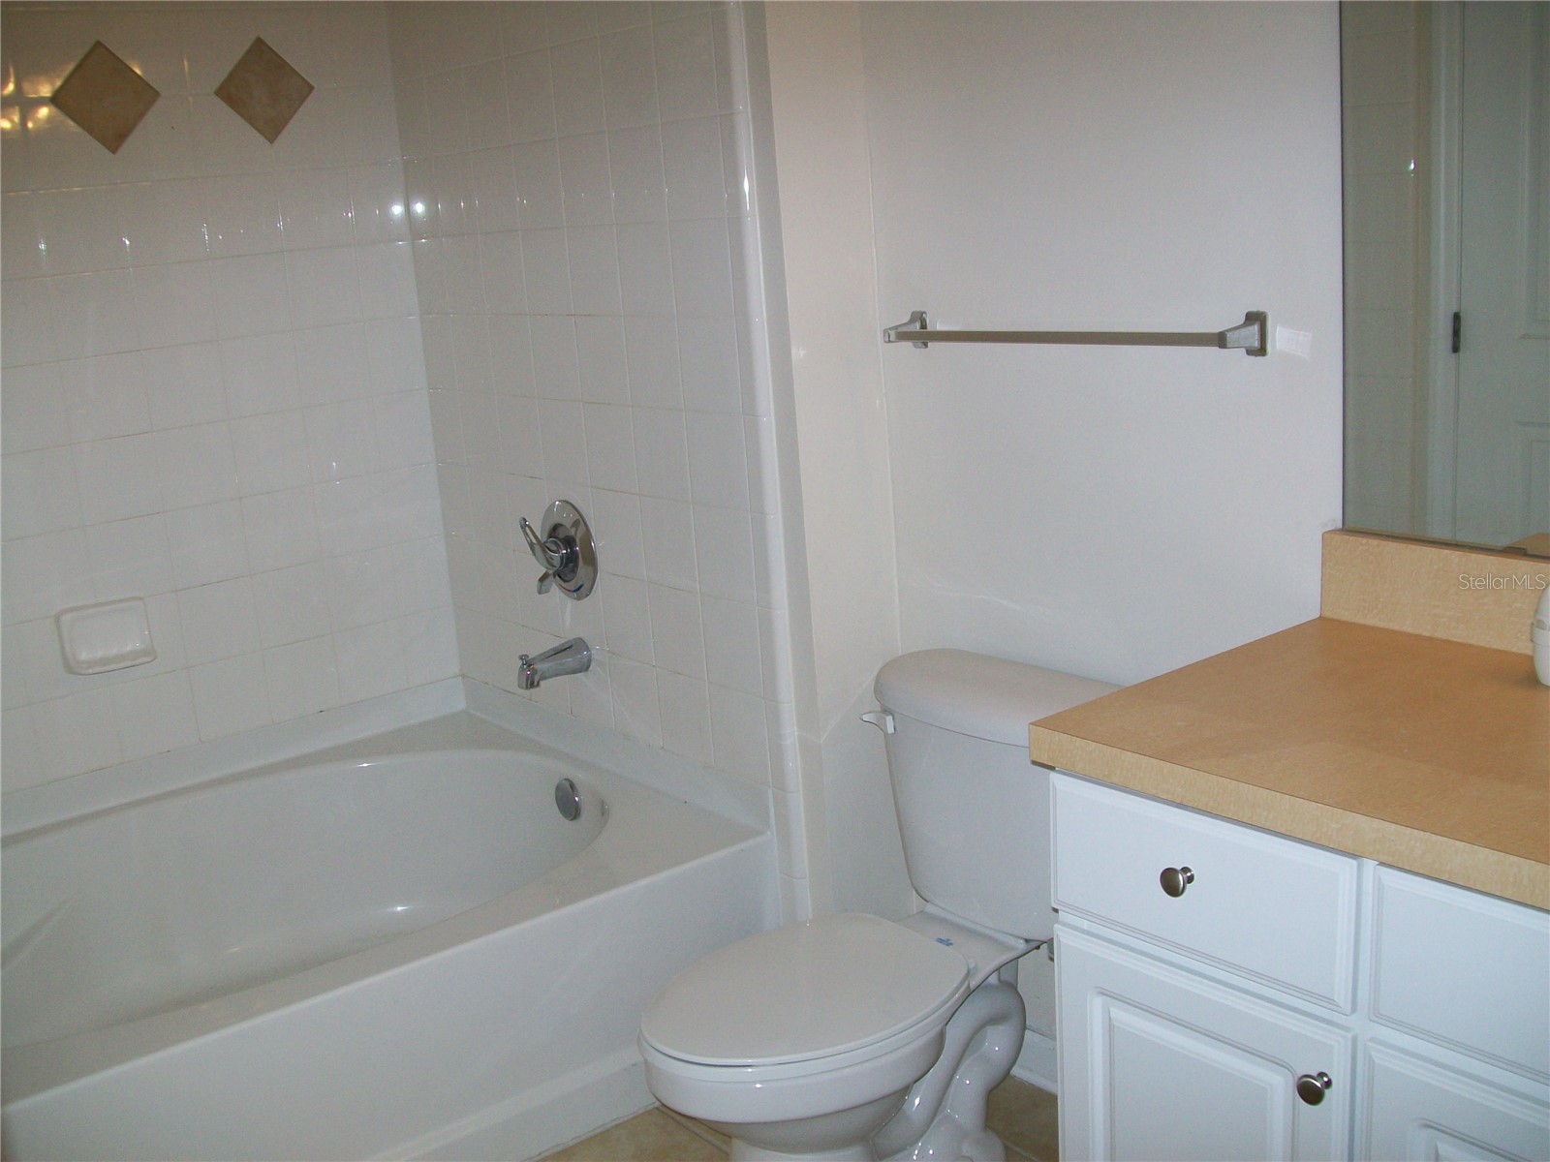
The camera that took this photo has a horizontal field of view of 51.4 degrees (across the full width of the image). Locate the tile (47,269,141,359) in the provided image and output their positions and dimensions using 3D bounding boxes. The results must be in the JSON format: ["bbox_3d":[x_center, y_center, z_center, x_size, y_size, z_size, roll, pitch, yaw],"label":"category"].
[{"bbox_3d":[-1.217,-0.477,2.870,0.152,0.152,0.010,-15,17,-37],"label":"tile"}]

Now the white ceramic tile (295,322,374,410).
[{"bbox_3d":[-0.874,-0.427,3.188,0.151,0.151,0.009,-15,17,-37],"label":"white ceramic tile"}]

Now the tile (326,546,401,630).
[{"bbox_3d":[-0.850,0.017,3.311,0.152,0.152,0.010,-15,17,-38],"label":"tile"}]

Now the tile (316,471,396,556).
[{"bbox_3d":[-0.851,-0.132,3.238,0.152,0.152,0.010,-15,17,-37],"label":"tile"}]

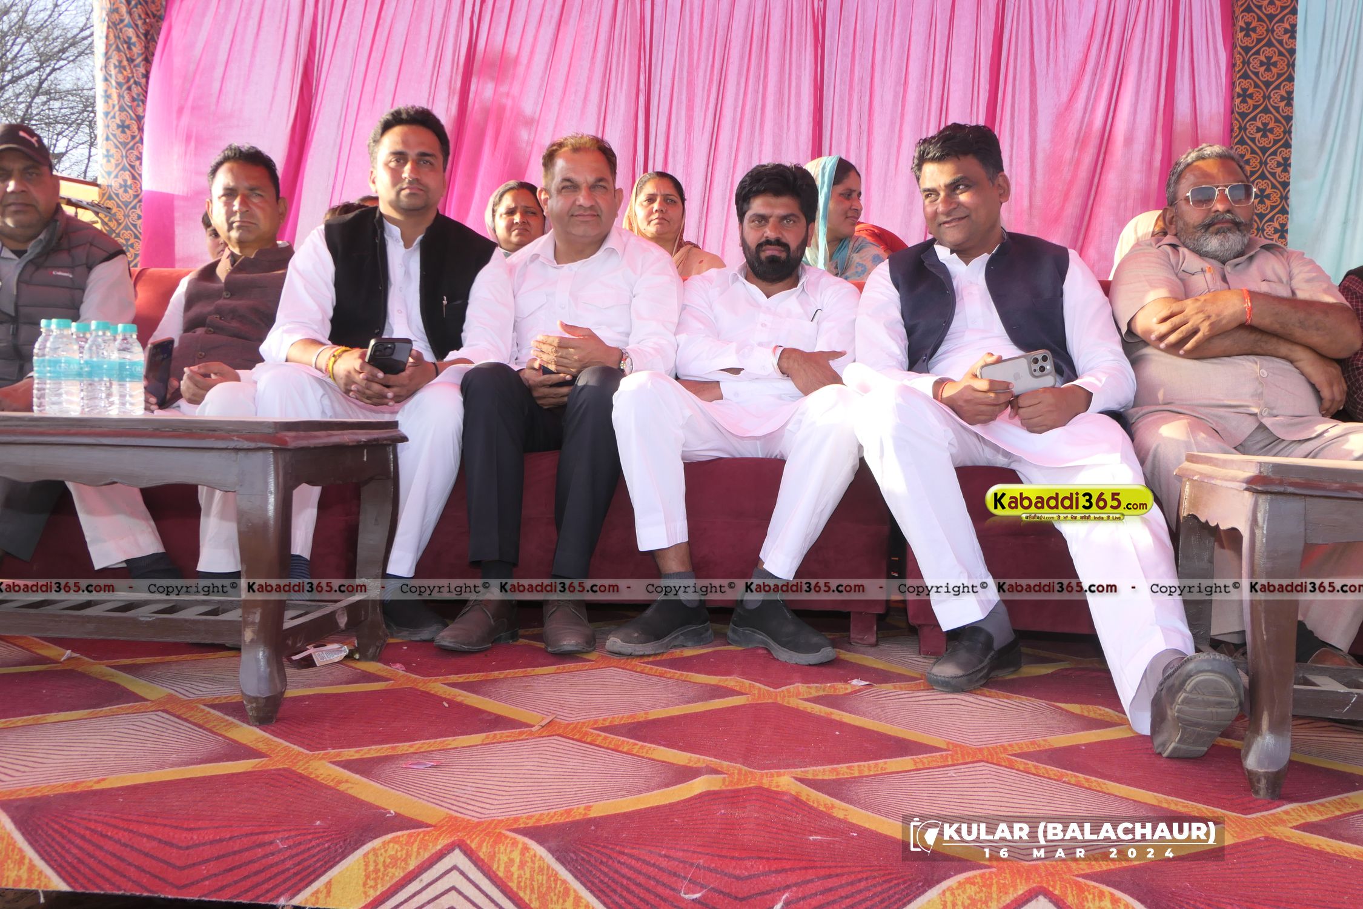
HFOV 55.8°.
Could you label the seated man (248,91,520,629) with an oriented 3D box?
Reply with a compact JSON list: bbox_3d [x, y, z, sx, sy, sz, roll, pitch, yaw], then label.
[{"bbox_3d":[-0.675,-0.222,2.999,0.563,1.209,0.663,1,2,0],"label":"seated man"}]

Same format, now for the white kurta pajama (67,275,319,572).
[{"bbox_3d":[-1.070,-0.105,2.920,0.480,0.690,0.570,2,1,0],"label":"white kurta pajama"}]

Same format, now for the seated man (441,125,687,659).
[{"bbox_3d":[-0.261,-0.177,2.929,0.514,1.145,0.704,1,2,0],"label":"seated man"}]

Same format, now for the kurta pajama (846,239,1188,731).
[{"bbox_3d":[0.642,-0.030,2.587,0.620,0.879,1.196,2,2,11],"label":"kurta pajama"}]

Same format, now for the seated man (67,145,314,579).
[{"bbox_3d":[-1.091,-0.186,3.056,0.490,1.112,0.652,2,2,3],"label":"seated man"}]

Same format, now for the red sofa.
[{"bbox_3d":[-0.561,-0.046,3.288,2.099,0.847,0.797,2,2,3],"label":"red sofa"}]

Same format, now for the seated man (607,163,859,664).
[{"bbox_3d":[0.138,-0.138,2.921,0.525,1.087,0.681,2,2,2],"label":"seated man"}]

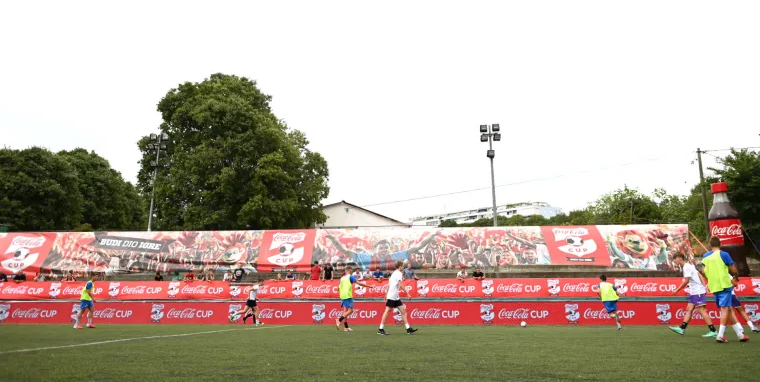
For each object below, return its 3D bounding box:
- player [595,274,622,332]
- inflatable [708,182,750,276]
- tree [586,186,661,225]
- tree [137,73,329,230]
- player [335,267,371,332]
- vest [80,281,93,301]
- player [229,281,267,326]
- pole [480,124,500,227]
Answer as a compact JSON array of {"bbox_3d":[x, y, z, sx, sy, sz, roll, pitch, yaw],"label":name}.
[{"bbox_3d":[6.450,3.119,14.265,0.620,1.540,0.650,5,-14,-20],"label":"player"},{"bbox_3d":[17.600,2.079,25.818,1.750,5.000,1.750,-7,-15,26],"label":"inflatable"},{"bbox_3d":[19.400,2.729,40.464,6.000,6.400,5.500,-5,-14,21],"label":"tree"},{"bbox_3d":[-12.600,-1.711,42.545,15.600,18.000,15.000,3,-14,-11],"label":"tree"},{"bbox_3d":[-0.780,2.896,13.650,0.720,1.690,0.680,13,-18,-43],"label":"player"},{"bbox_3d":[-8.900,3.052,15.412,0.340,0.600,0.420,3,-14,-11],"label":"vest"},{"bbox_3d":[-4.720,3.967,17.970,1.120,1.600,0.550,0,-13,0],"label":"player"},{"bbox_3d":[7.420,0.443,32.784,1.350,10.100,0.700,-2,-13,8],"label":"pole"}]

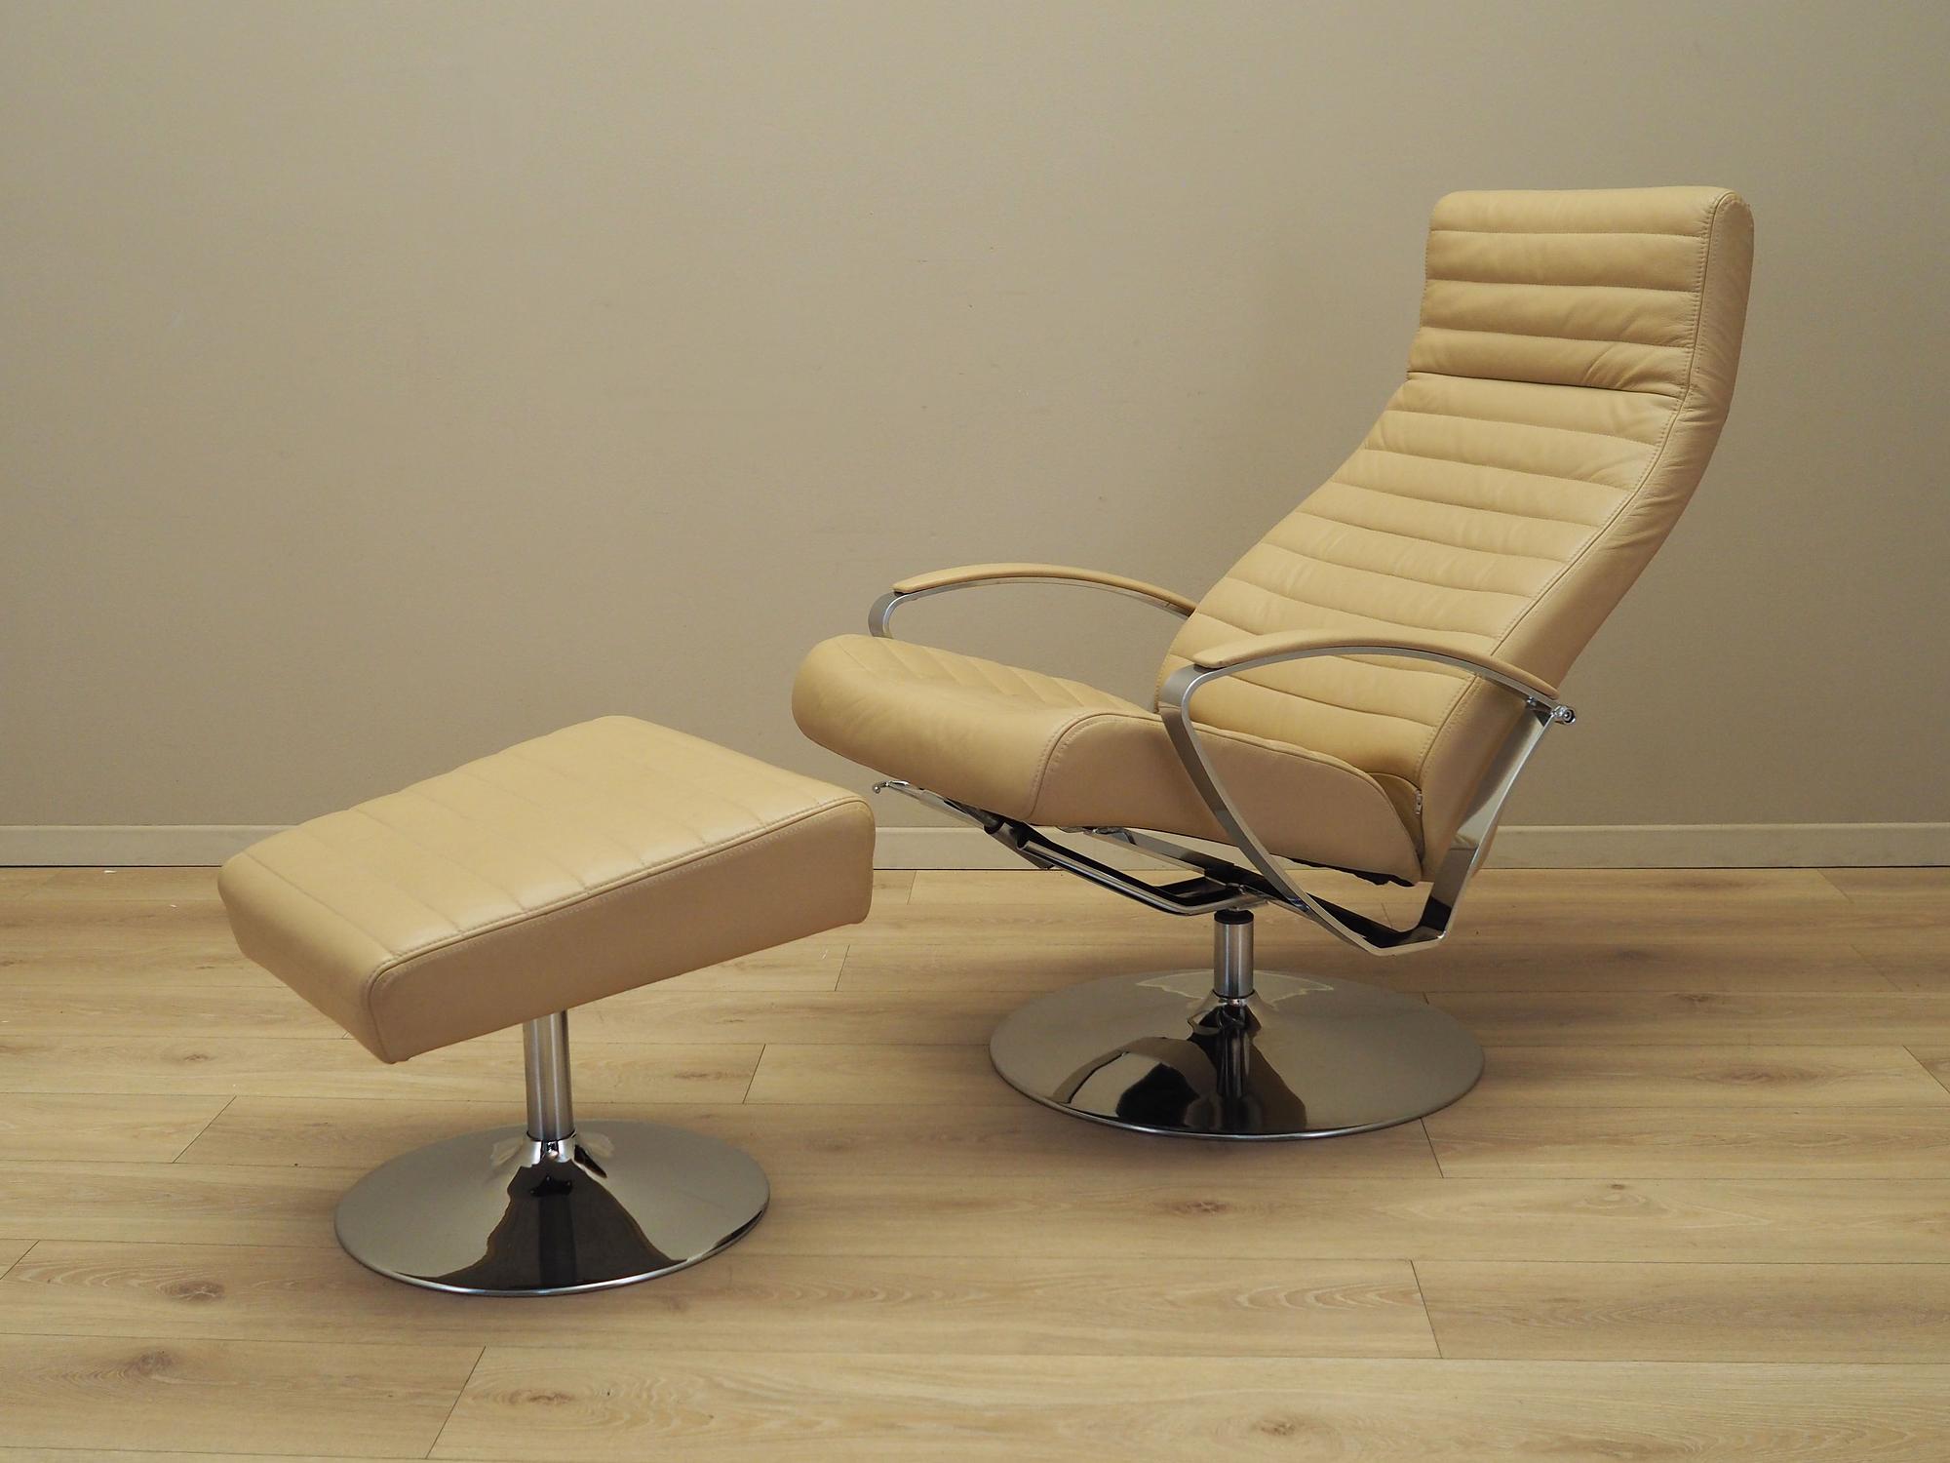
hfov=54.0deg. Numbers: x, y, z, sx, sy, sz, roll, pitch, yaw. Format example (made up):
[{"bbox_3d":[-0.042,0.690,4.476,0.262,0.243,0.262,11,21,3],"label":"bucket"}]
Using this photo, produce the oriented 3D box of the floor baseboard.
[{"bbox_3d":[-0.045,0.187,3.114,3.154,0.066,0.018,0,13,3],"label":"floor baseboard"}]

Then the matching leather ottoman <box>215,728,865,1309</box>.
[{"bbox_3d":[-0.454,0.280,2.006,0.499,0.453,0.489,-10,16,-35],"label":"matching leather ottoman"}]

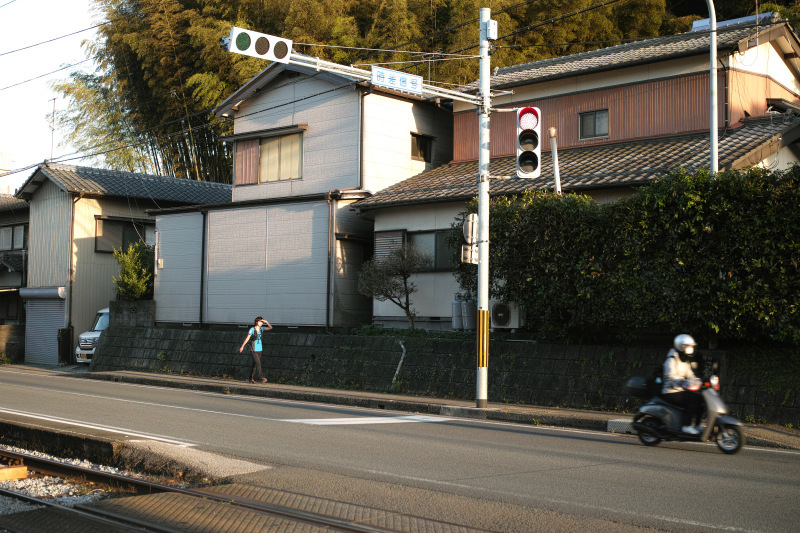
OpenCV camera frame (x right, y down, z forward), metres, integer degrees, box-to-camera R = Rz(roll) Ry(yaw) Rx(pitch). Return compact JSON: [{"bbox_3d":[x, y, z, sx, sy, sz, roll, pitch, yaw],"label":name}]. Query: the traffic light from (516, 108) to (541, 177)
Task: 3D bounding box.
[{"bbox_3d":[2.274,-2.180,17.650,0.430,1.250,0.360,0,-3,9],"label":"traffic light"}]

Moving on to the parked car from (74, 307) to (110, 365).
[{"bbox_3d":[-8.645,2.324,32.760,1.475,1.790,3.400,-2,-4,44],"label":"parked car"}]

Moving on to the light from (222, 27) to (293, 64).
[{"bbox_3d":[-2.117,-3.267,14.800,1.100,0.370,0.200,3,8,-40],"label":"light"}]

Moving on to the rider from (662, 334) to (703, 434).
[{"bbox_3d":[3.999,1.670,14.150,0.680,1.380,0.520,-2,-4,42],"label":"rider"}]

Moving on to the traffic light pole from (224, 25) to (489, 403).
[{"bbox_3d":[-0.373,-1.162,16.514,5.550,7.150,0.600,3,-4,-40],"label":"traffic light pole"}]

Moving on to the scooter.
[{"bbox_3d":[4.062,2.095,14.200,1.800,1.070,0.680,-2,-4,42],"label":"scooter"}]

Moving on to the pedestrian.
[{"bbox_3d":[-3.459,2.020,24.100,0.620,1.620,0.550,4,-4,-41],"label":"pedestrian"}]

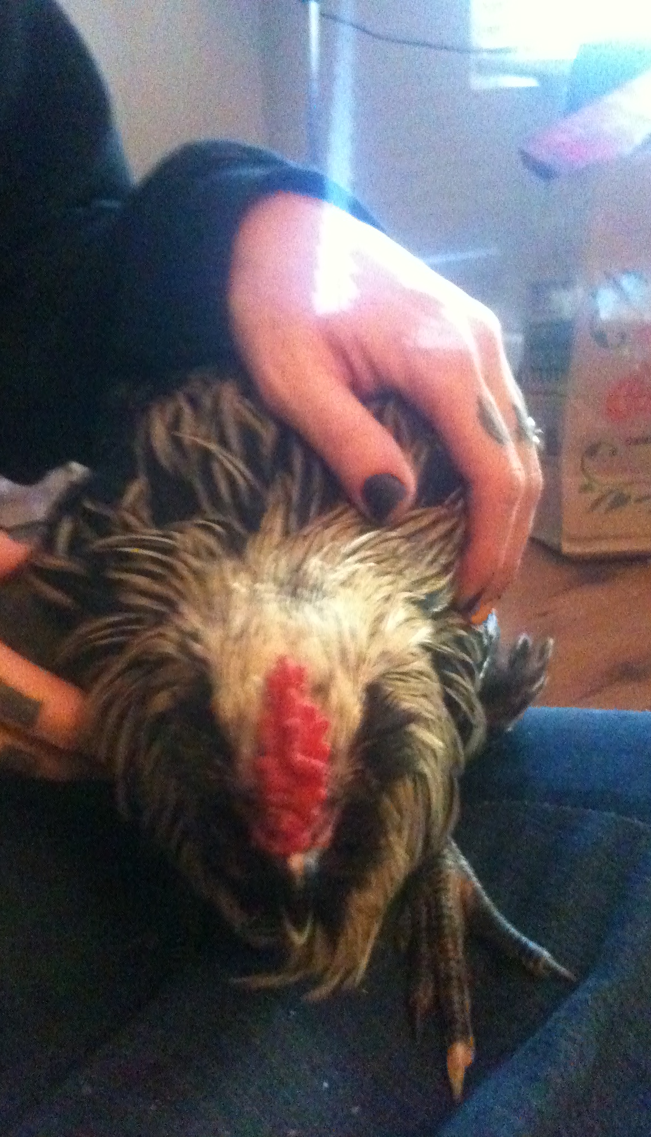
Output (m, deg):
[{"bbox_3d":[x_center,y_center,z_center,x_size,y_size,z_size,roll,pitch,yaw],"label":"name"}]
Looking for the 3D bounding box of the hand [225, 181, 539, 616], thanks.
[{"bbox_3d":[0.028,-0.065,0.420,0.085,0.158,0.095,-36,-18,12],"label":"hand"}]

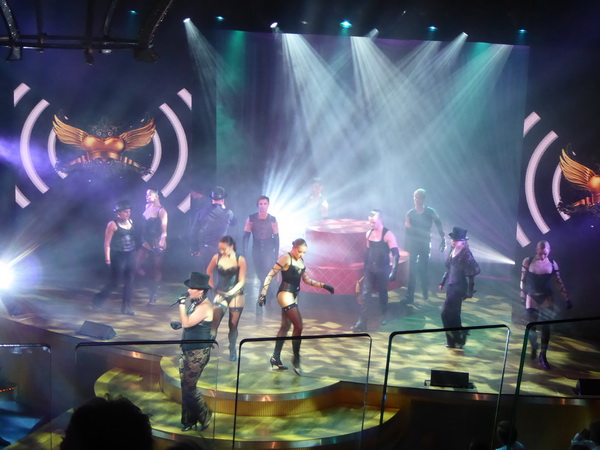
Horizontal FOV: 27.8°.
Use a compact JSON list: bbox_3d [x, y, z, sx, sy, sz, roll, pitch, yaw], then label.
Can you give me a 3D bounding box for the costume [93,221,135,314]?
[{"bbox_3d":[-2.808,0.598,18.418,0.500,1.480,0.520,-6,14,-33],"label":"costume"}]

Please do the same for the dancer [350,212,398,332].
[{"bbox_3d":[1.099,0.671,17.877,0.620,1.788,0.500,8,13,30],"label":"dancer"}]

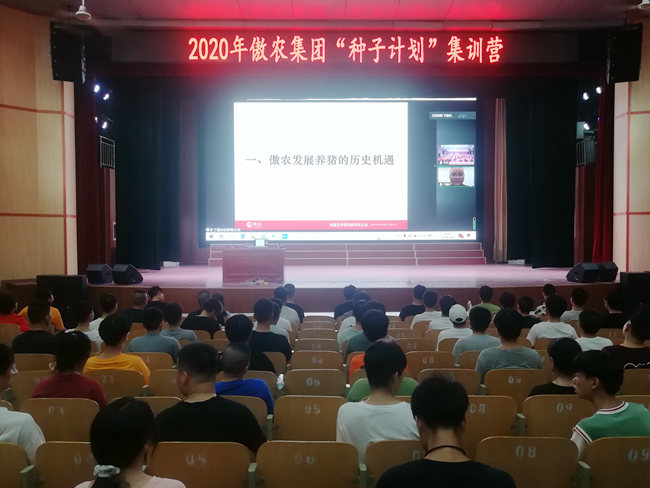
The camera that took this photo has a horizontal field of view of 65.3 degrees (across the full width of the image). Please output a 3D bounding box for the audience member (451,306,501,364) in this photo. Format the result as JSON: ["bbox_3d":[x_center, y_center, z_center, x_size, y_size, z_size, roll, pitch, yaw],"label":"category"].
[{"bbox_3d":[1.494,1.237,5.173,0.490,1.265,0.720,0,2,0],"label":"audience member"}]

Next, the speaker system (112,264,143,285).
[{"bbox_3d":[-5.145,0.789,13.200,0.540,0.470,0.580,1,2,36],"label":"speaker system"}]

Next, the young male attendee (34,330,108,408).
[{"bbox_3d":[-1.694,1.207,3.601,0.500,1.259,0.720,0,2,0],"label":"young male attendee"}]

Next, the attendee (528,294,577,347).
[{"bbox_3d":[2.623,1.240,6.126,0.550,1.313,0.750,0,1,0],"label":"attendee"}]

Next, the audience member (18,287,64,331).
[{"bbox_3d":[-4.603,1.365,8.563,0.600,1.286,0.750,0,1,5],"label":"audience member"}]

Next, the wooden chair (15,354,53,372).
[{"bbox_3d":[-2.656,1.438,4.951,0.520,0.840,0.500,0,2,0],"label":"wooden chair"}]

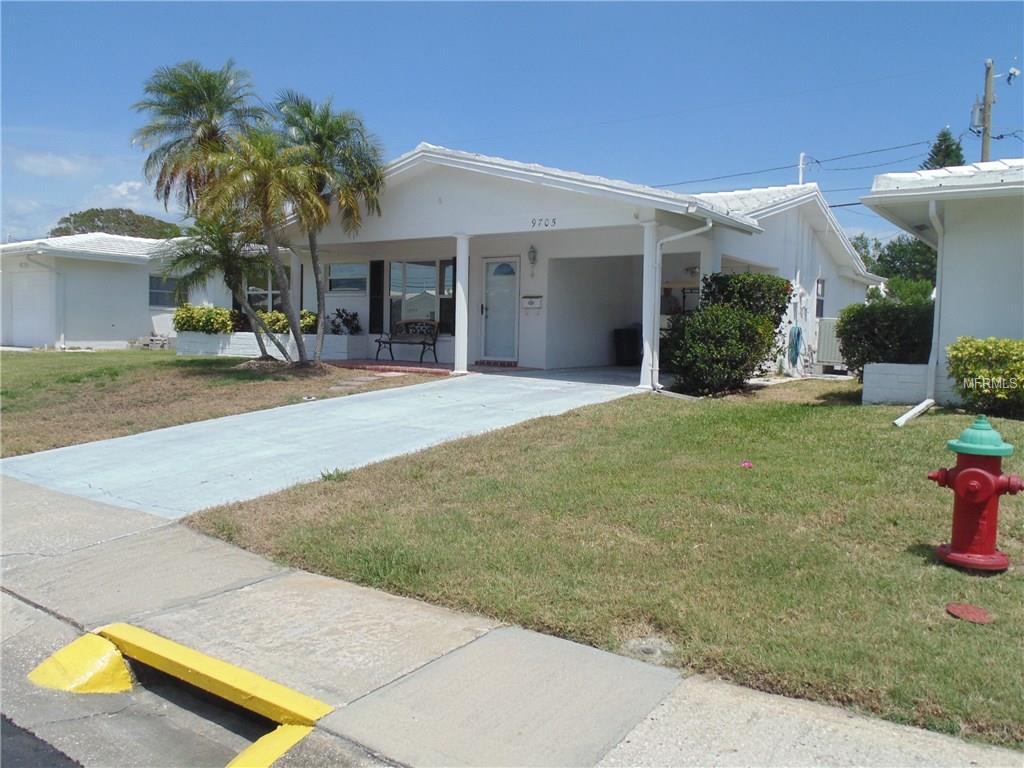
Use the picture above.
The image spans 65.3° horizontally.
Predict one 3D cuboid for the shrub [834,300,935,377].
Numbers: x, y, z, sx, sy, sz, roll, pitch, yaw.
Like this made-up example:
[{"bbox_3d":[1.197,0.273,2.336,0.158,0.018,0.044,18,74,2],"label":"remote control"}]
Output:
[{"bbox_3d":[5.381,-0.508,11.310,1.450,1.280,1.250,3,4,33],"label":"shrub"}]

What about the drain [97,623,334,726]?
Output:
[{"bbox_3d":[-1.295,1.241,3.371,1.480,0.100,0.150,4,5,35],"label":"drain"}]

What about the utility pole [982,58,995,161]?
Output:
[{"bbox_3d":[15.027,-5.440,25.617,0.280,9.700,0.280,3,4,33],"label":"utility pole"}]

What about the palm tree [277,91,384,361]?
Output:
[{"bbox_3d":[-3.096,-2.611,13.402,1.750,4.367,1.750,0,4,-13],"label":"palm tree"}]

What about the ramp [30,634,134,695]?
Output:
[{"bbox_3d":[-1.885,1.241,3.523,0.410,0.140,0.310,4,5,35],"label":"ramp"}]

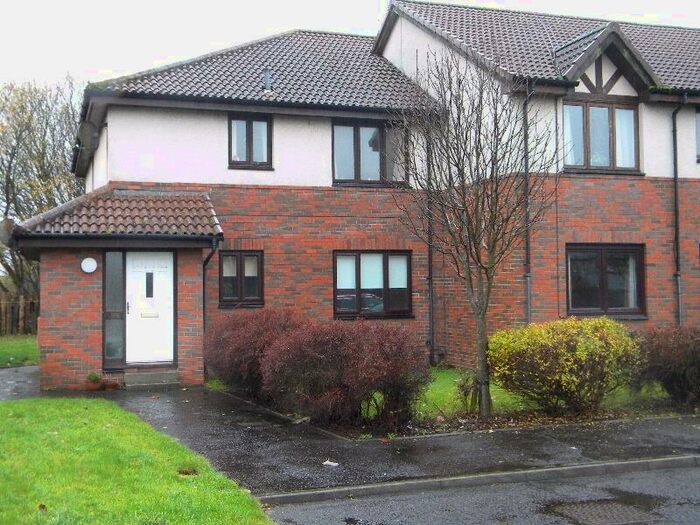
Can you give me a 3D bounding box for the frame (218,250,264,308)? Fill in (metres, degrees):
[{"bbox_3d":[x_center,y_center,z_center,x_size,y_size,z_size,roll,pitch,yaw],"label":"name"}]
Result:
[{"bbox_3d":[-2.120,0.320,16.178,0.890,1.150,0.140,0,-2,-18],"label":"frame"}]

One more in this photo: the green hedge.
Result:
[{"bbox_3d":[2.901,1.349,11.210,2.020,1.210,1.500,0,-2,-18],"label":"green hedge"}]

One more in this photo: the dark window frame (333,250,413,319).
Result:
[{"bbox_3d":[0.461,0.446,17.005,1.730,1.420,0.140,0,-2,-18],"label":"dark window frame"}]

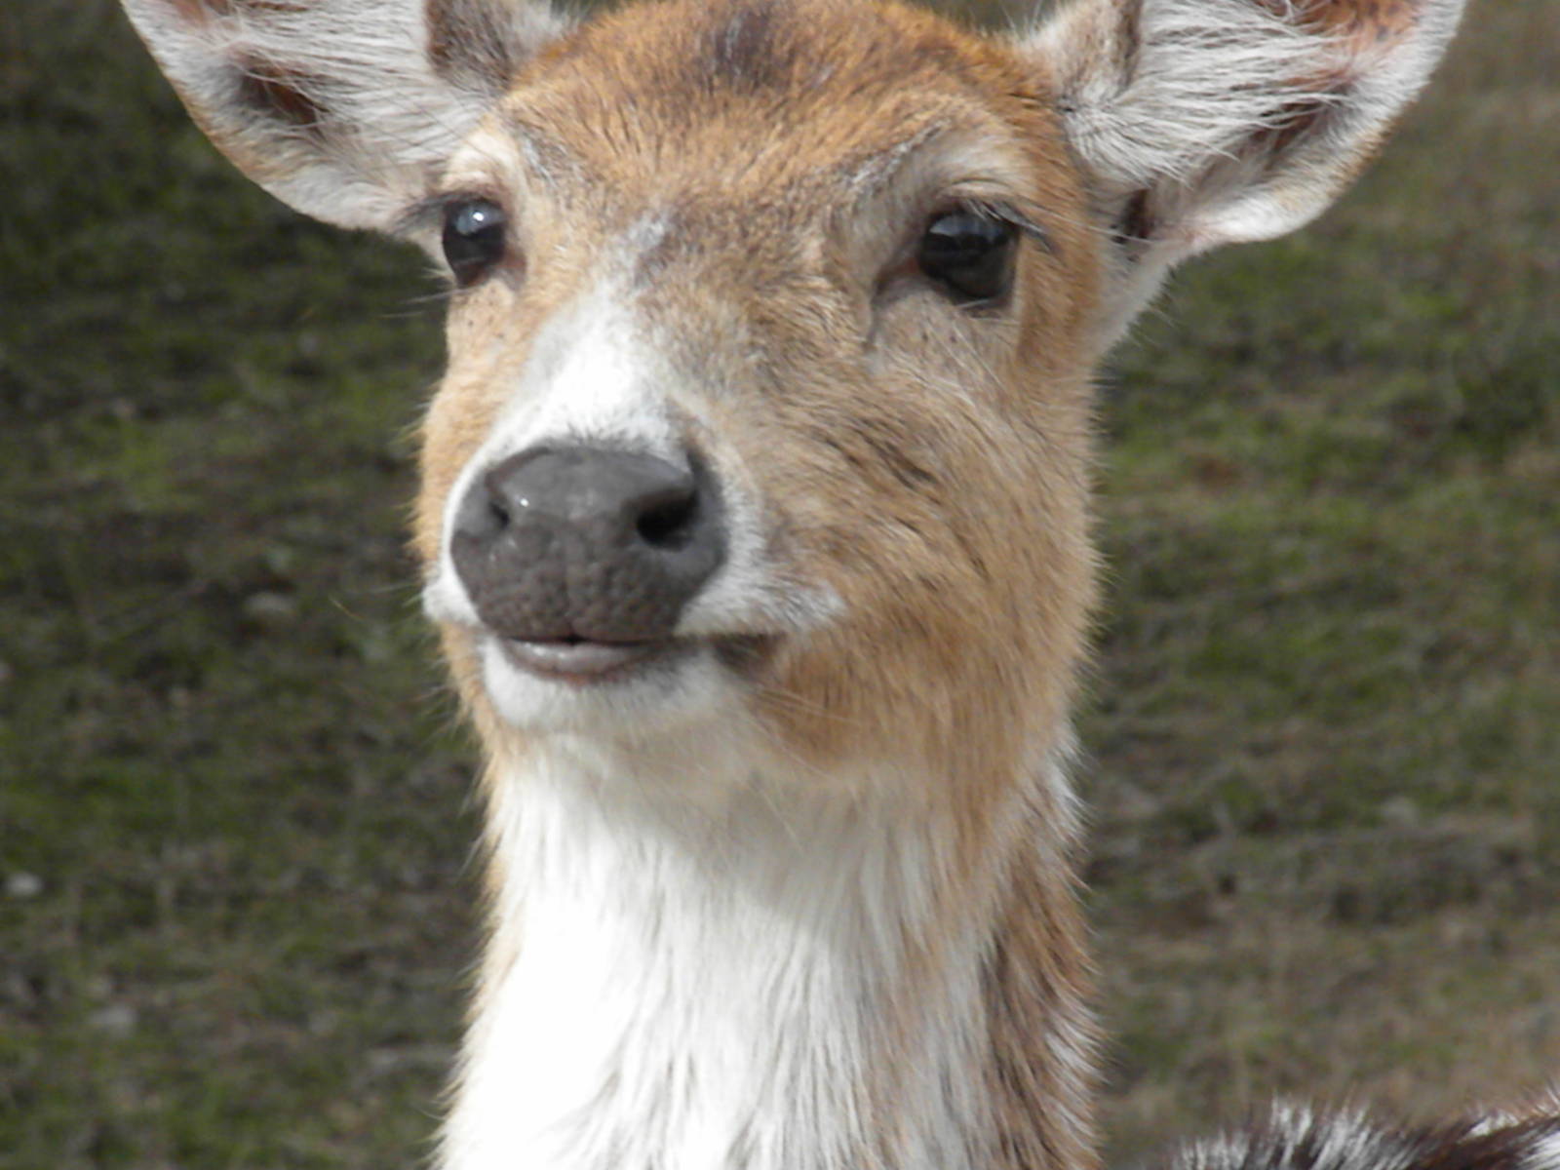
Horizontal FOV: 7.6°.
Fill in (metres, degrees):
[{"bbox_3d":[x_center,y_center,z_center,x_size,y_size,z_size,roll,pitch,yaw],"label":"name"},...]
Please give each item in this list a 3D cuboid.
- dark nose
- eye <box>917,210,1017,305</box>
[{"bbox_3d":[-0.043,-0.009,2.650,0.059,0.044,0.035,2,7,18],"label":"dark nose"},{"bbox_3d":[0.044,-0.077,2.760,0.026,0.024,0.017,-5,8,-34],"label":"eye"}]

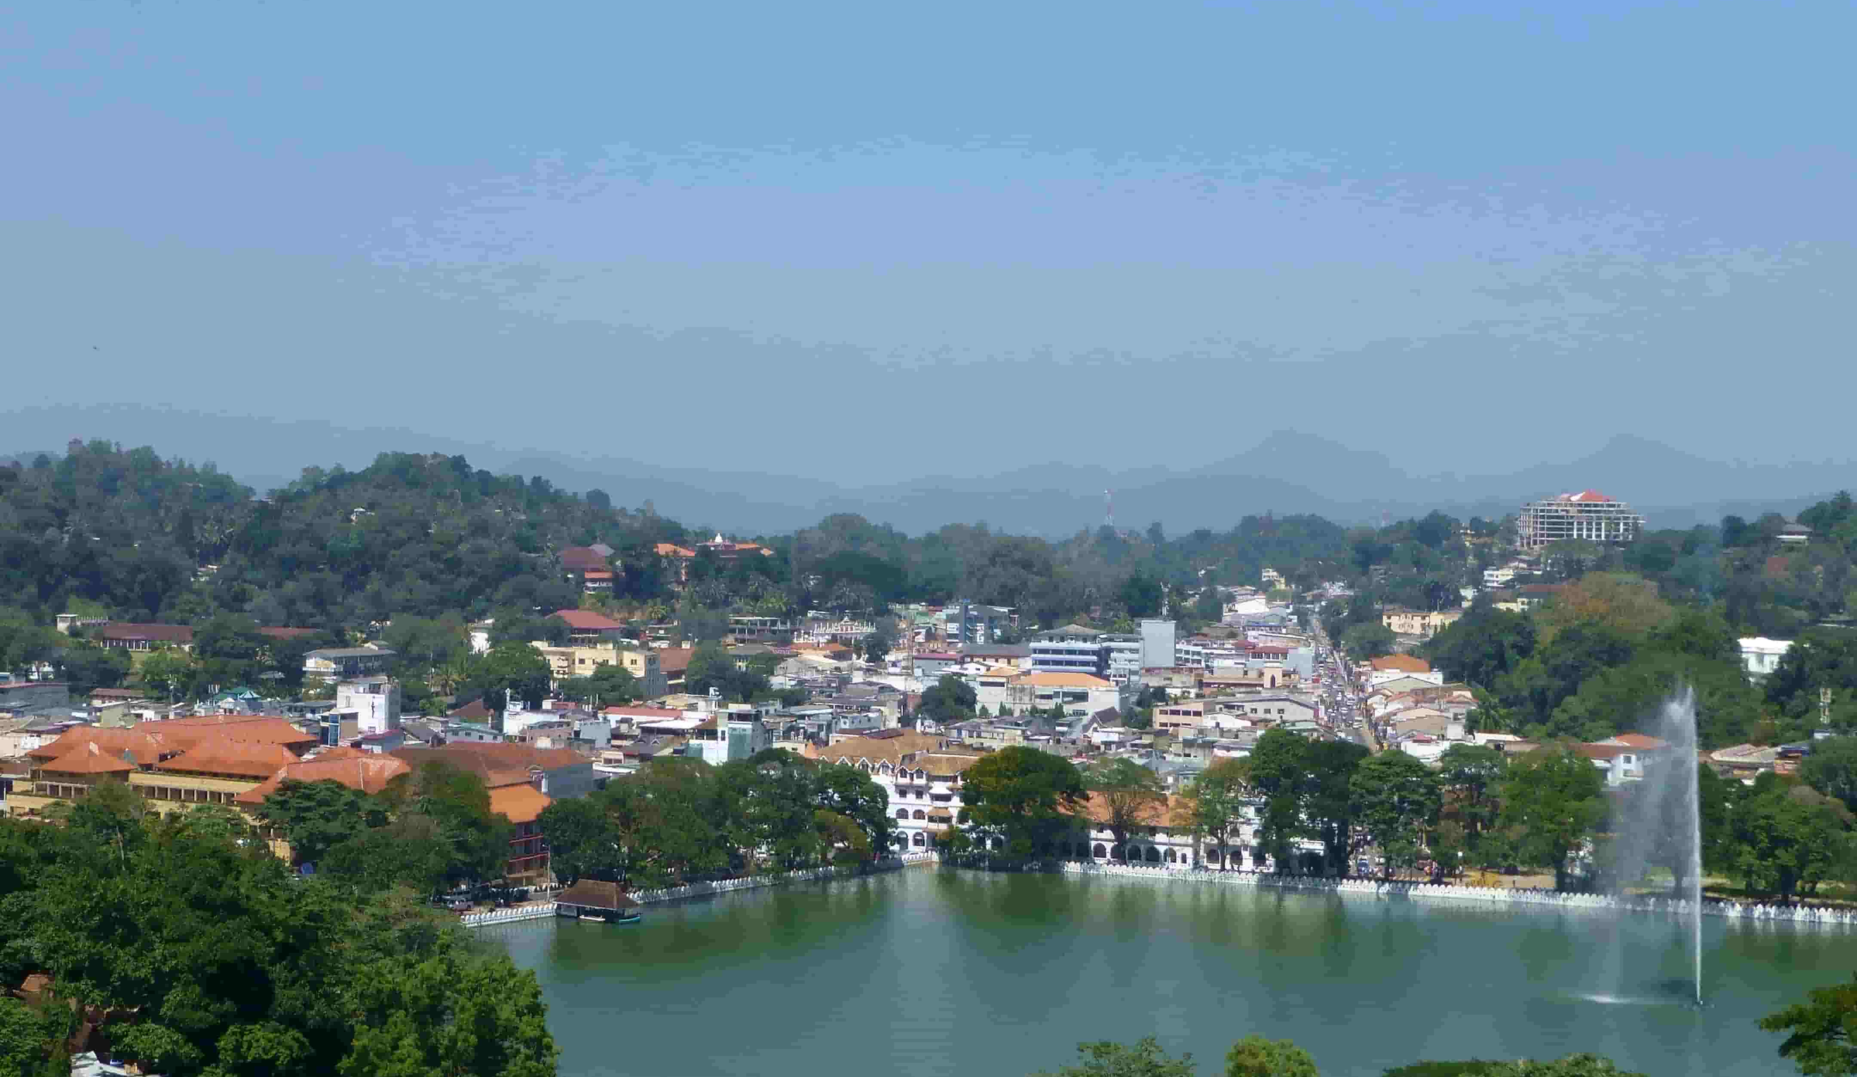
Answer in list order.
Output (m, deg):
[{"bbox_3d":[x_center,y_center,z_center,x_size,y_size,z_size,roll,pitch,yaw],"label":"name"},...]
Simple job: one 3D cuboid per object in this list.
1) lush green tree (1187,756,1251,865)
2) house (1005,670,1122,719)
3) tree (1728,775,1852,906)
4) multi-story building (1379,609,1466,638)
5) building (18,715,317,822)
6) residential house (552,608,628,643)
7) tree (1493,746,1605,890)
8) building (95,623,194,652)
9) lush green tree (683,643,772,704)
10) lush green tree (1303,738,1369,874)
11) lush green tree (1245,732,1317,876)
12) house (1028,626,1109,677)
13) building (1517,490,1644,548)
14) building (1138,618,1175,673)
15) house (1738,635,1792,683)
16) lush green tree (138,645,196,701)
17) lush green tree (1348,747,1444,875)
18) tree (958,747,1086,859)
[{"bbox_3d":[49.130,46.920,428.000,10.840,19.210,10.800,0,0,7],"label":"lush green tree"},{"bbox_3d":[40.260,47.780,750.000,33.000,15.000,18.000,0,1,12],"label":"house"},{"bbox_3d":[155.290,54.590,455.000,22.000,23.500,20.000,0,1,19],"label":"tree"},{"bbox_3d":[186.970,31.940,955.000,28.000,11.000,14.000,0,1,7],"label":"multi-story building"},{"bbox_3d":[-169.170,51.230,560.000,54.000,18.000,46.000,0,0,37],"label":"building"},{"bbox_3d":[-107.950,28.080,800.000,24.860,11.510,15.000,0,0,-6],"label":"residential house"},{"bbox_3d":[116.430,52.530,473.000,20.500,27.000,19.000,0,1,14],"label":"tree"},{"bbox_3d":[-276.670,35.480,890.000,32.000,10.500,12.000,0,1,0],"label":"building"},{"bbox_3d":[-62.330,42.230,785.000,26.000,20.000,22.000,0,0,0],"label":"lush green tree"},{"bbox_3d":[68.110,45.290,422.000,11.000,22.830,11.000,0,0,9],"label":"lush green tree"},{"bbox_3d":[69.200,51.550,495.000,14.000,28.000,14.000,0,1,8],"label":"lush green tree"},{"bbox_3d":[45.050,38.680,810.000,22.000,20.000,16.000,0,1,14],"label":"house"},{"bbox_3d":[376.740,-10.190,1460.000,64.000,34.000,36.000,0,1,0],"label":"building"},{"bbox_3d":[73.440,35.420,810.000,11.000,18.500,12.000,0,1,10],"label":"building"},{"bbox_3d":[177.470,25.700,535.000,9.800,9.850,8.500,0,0,34],"label":"house"},{"bbox_3d":[-235.850,42.190,780.000,18.000,18.000,17.000,0,0,0],"label":"lush green tree"},{"bbox_3d":[82.020,48.320,442.000,16.200,22.000,15.500,0,0,0],"label":"lush green tree"},{"bbox_3d":[17.300,49.070,466.000,23.000,21.000,21.000,0,0,0],"label":"tree"}]

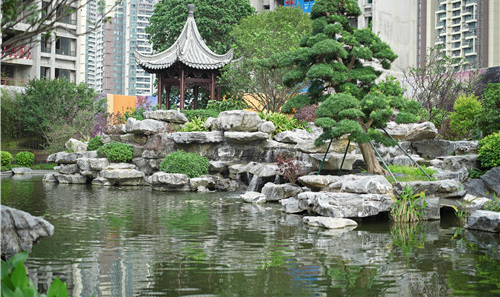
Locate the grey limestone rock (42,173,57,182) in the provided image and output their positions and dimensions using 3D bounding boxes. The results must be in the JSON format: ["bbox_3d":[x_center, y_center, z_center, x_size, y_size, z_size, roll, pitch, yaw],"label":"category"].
[{"bbox_3d":[-9.951,1.439,37.900,0.720,0.480,0.600,1,0,0],"label":"grey limestone rock"}]

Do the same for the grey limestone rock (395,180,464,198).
[{"bbox_3d":[4.114,0.940,17.500,1.604,0.363,1.150,1,0,0],"label":"grey limestone rock"}]

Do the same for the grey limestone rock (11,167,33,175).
[{"bbox_3d":[-14.513,1.397,48.500,1.350,0.460,0.850,1,0,0],"label":"grey limestone rock"}]

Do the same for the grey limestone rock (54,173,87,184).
[{"bbox_3d":[-8.721,1.458,37.100,1.530,0.550,1.000,1,0,0],"label":"grey limestone rock"}]

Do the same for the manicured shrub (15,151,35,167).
[{"bbox_3d":[-15.061,0.668,51.000,1.270,1.030,1.250,1,0,0],"label":"manicured shrub"}]

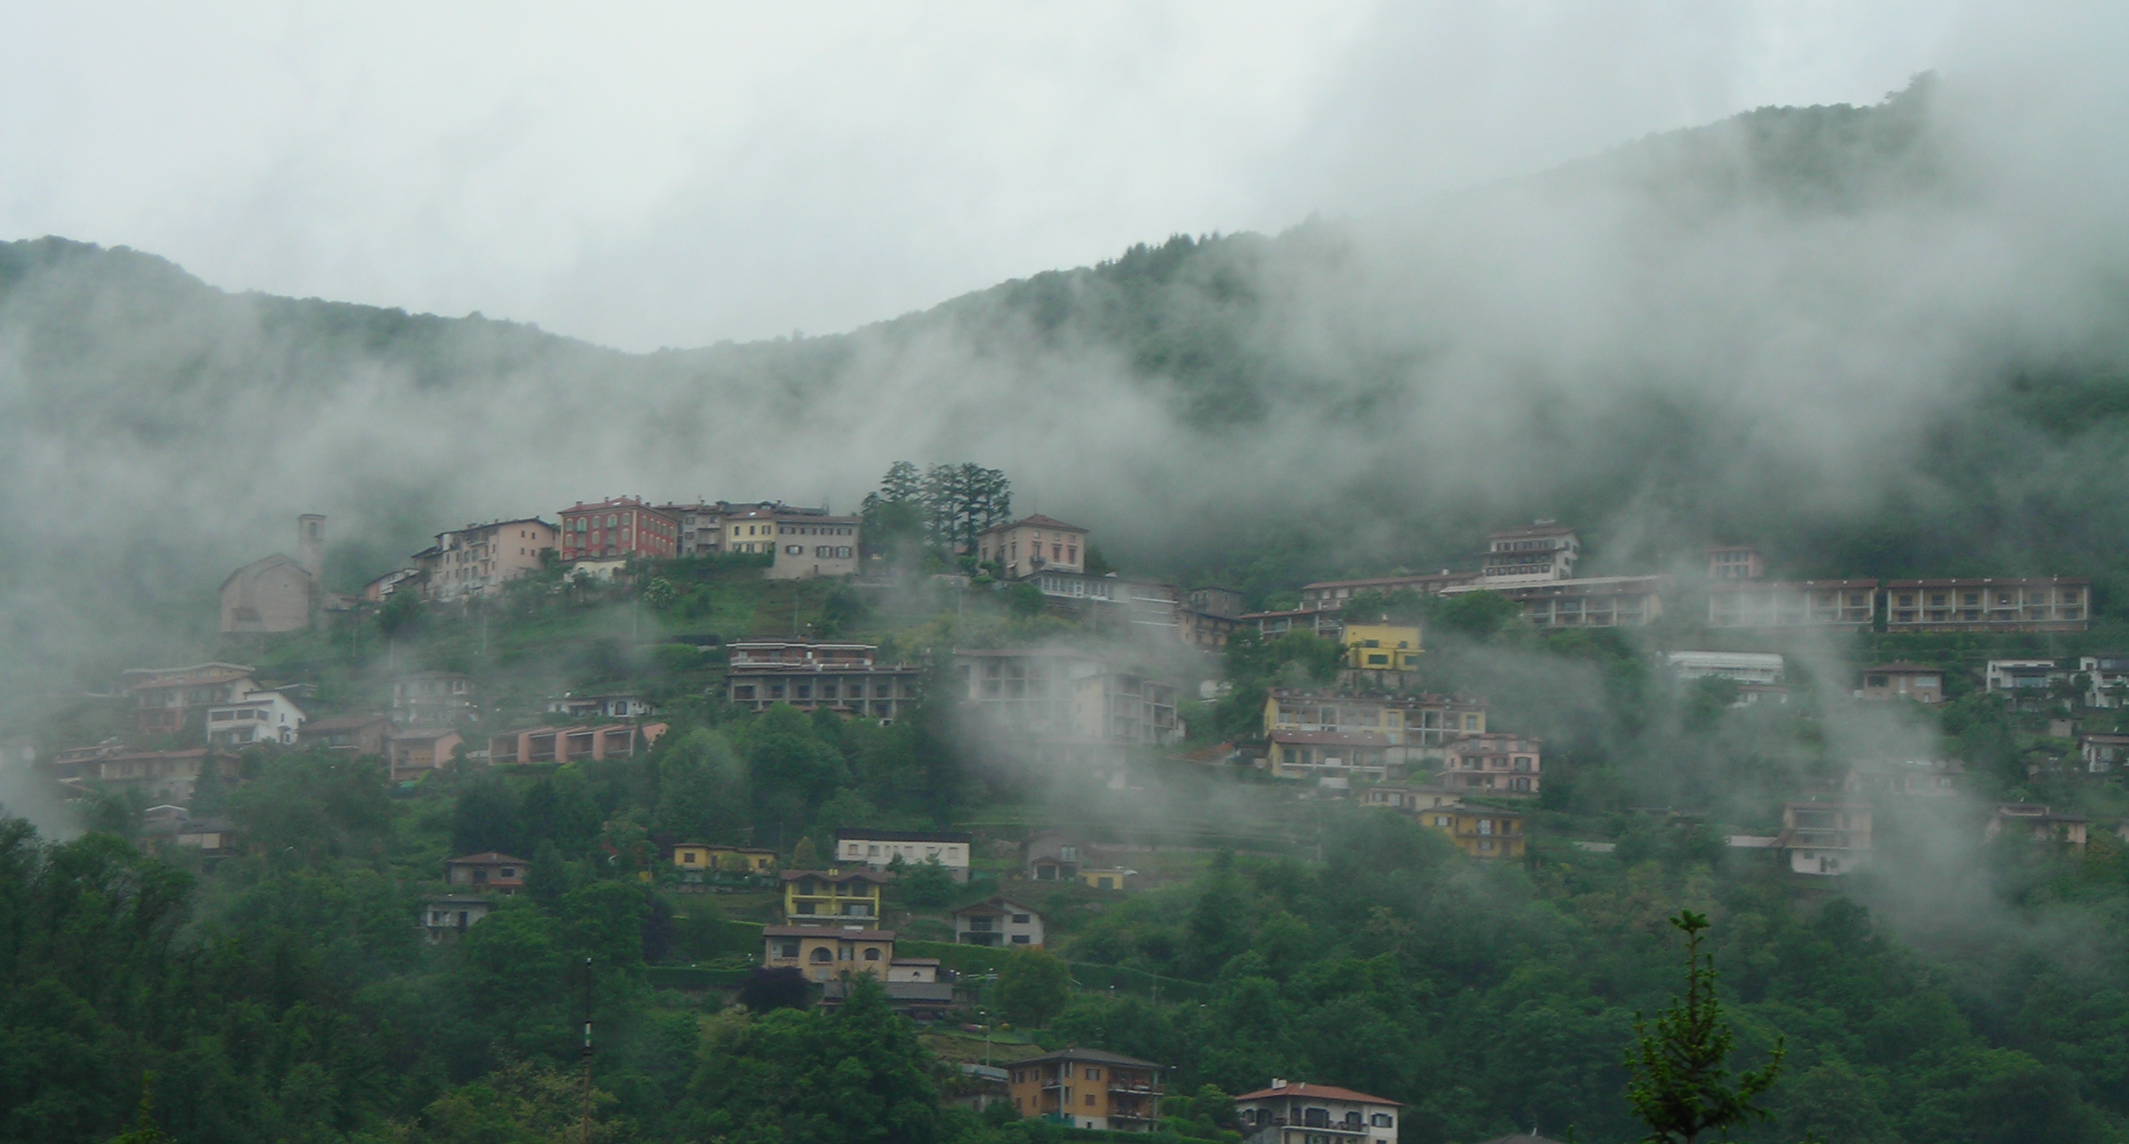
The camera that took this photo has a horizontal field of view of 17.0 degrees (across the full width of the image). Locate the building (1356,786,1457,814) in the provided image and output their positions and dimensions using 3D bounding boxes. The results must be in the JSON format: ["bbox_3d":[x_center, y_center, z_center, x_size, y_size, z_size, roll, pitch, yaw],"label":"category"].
[{"bbox_3d":[51.020,34.080,1060.000,13.000,4.950,8.500,4,-11,-20],"label":"building"}]

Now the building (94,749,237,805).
[{"bbox_3d":[-130.400,30.110,1035.000,18.000,8.940,9.000,-4,-11,20],"label":"building"}]

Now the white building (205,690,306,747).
[{"bbox_3d":[-121.340,22.300,1070.000,9.370,9.550,12.200,-7,-12,36],"label":"white building"}]

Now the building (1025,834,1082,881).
[{"bbox_3d":[-1.450,41.390,1025.000,8.390,7.560,9.000,1,-10,-3],"label":"building"}]

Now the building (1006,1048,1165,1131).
[{"bbox_3d":[2.150,58.090,800.000,14.630,9.720,10.400,8,-13,-39],"label":"building"}]

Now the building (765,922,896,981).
[{"bbox_3d":[-30.050,48.760,910.000,15.940,8.250,10.000,1,-10,-8],"label":"building"}]

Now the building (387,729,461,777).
[{"bbox_3d":[-94.880,27.150,1060.000,7.600,8.190,9.500,-4,-11,20],"label":"building"}]

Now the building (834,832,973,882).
[{"bbox_3d":[-22.530,39.780,990.000,17.840,7.850,10.000,1,-10,-8],"label":"building"}]

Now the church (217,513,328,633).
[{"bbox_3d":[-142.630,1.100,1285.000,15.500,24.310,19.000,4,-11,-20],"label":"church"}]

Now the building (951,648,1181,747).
[{"bbox_3d":[0.230,19.660,1070.000,31.800,14.510,14.000,4,-11,-20],"label":"building"}]

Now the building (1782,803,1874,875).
[{"bbox_3d":[111.130,39.150,1040.000,12.500,11.760,10.500,0,-10,2],"label":"building"}]

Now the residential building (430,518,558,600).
[{"bbox_3d":[-99.280,-1.800,1245.000,13.500,15.510,18.480,9,-13,-42],"label":"residential building"}]

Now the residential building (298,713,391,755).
[{"bbox_3d":[-109.630,25.490,1090.000,10.800,7.110,11.500,-5,-11,24],"label":"residential building"}]

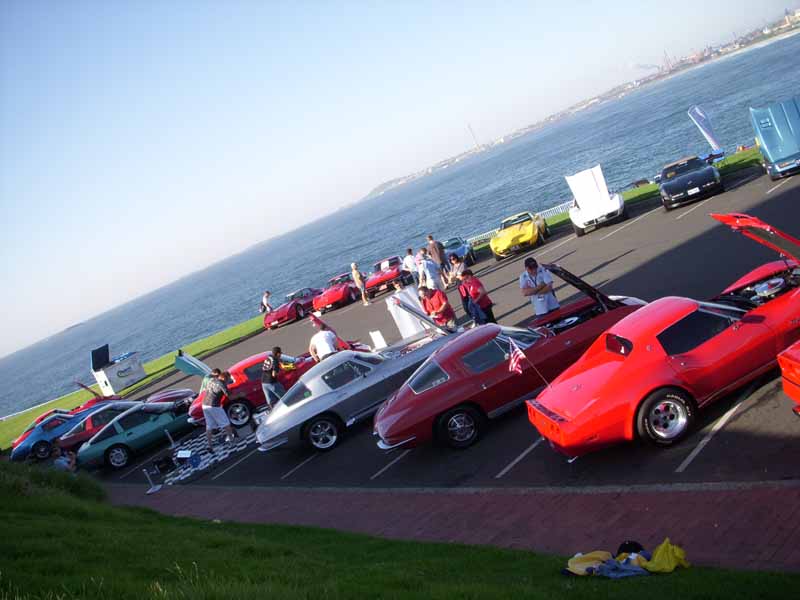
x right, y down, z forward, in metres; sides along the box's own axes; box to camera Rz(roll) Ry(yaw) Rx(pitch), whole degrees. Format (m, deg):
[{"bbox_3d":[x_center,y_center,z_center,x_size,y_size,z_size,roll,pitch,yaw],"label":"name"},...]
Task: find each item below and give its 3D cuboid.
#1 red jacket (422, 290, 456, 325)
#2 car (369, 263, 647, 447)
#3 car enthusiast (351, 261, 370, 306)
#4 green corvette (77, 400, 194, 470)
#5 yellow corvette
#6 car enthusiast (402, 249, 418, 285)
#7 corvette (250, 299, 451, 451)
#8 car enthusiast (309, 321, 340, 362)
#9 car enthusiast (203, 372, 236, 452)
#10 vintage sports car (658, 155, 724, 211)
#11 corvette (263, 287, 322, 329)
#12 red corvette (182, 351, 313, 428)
[{"bbox_3d":[0.685,0.155,17.068,0.520,0.720,0.380,-18,9,40],"label":"red jacket"},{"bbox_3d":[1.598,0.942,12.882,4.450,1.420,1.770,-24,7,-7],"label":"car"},{"bbox_3d":[-1.699,-0.592,34.946,0.380,1.710,0.480,-20,8,25],"label":"car enthusiast"},{"bbox_3d":[-6.022,3.010,22.453,4.450,1.190,1.820,-26,7,-13],"label":"green corvette"},{"bbox_3d":[4.405,-2.556,32.770,1.760,1.210,4.650,-21,8,19],"label":"yellow corvette"},{"bbox_3d":[0.541,-1.012,30.643,0.520,1.620,0.480,-26,8,-25],"label":"car enthusiast"},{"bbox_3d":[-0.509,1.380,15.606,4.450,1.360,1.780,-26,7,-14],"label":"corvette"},{"bbox_3d":[-1.475,1.238,18.912,0.580,1.450,0.720,-22,7,12],"label":"car enthusiast"},{"bbox_3d":[-3.809,2.332,18.533,0.750,1.500,0.550,-26,8,-22],"label":"car enthusiast"},{"bbox_3d":[8.949,-3.778,27.606,1.820,1.190,4.500,-21,8,19],"label":"vintage sports car"},{"bbox_3d":[-4.713,0.223,39.718,1.760,1.230,4.650,-20,8,26],"label":"corvette"},{"bbox_3d":[-2.742,1.769,20.256,4.500,1.270,1.770,-24,7,-6],"label":"red corvette"}]

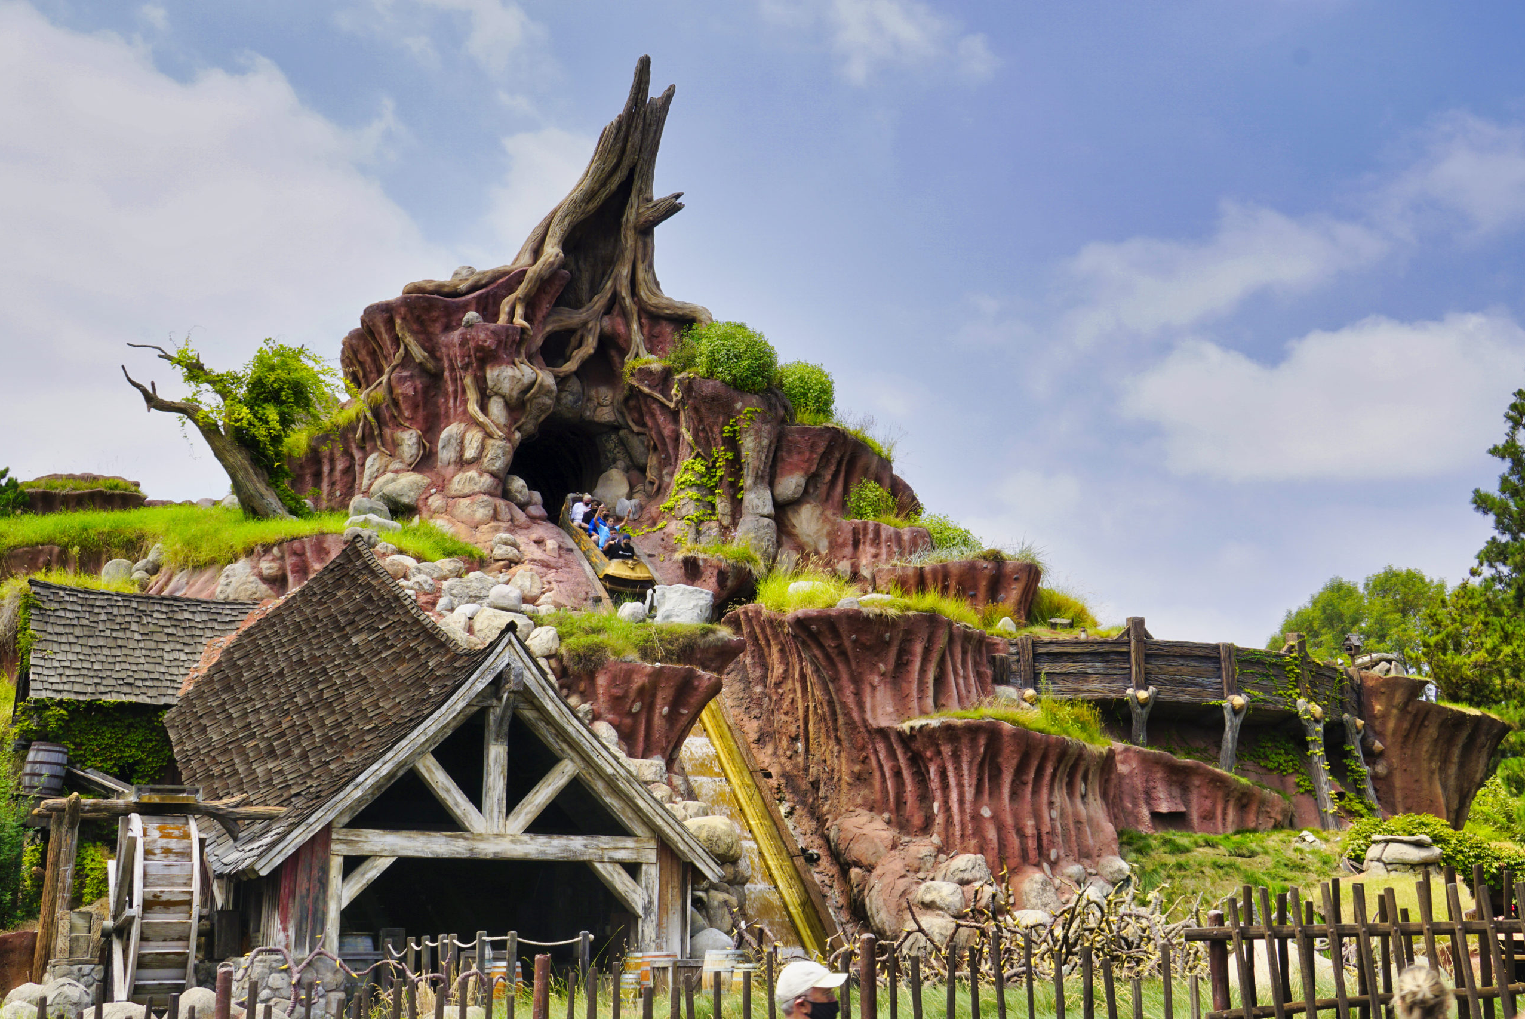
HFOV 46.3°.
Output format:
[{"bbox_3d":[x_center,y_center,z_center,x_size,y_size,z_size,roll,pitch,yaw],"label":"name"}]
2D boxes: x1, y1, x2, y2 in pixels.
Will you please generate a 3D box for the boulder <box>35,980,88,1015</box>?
[{"bbox_3d":[-10.061,7.035,25.585,0.772,0.576,0.800,-1,-13,0],"label":"boulder"}]

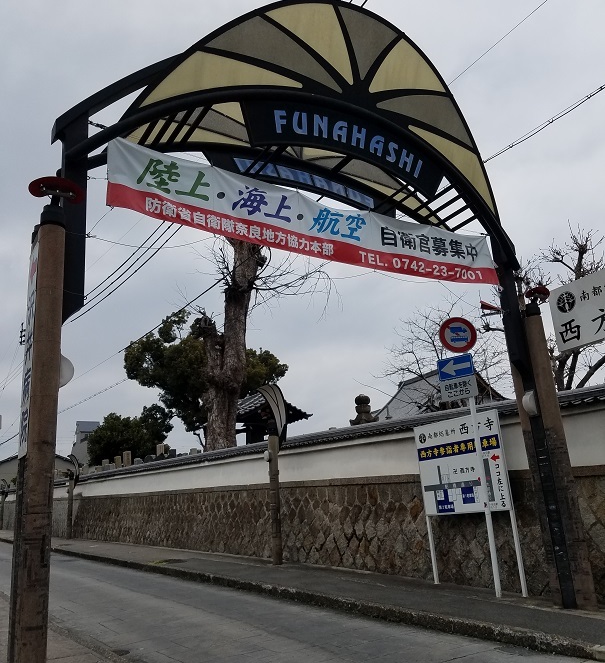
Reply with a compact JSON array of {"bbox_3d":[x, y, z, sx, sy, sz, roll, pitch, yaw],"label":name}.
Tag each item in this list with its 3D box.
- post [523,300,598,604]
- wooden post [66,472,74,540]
[{"bbox_3d":[3.358,1.504,7.977,0.260,3.932,0.260,5,-18,-30],"label":"post"},{"bbox_3d":[-11.256,8.436,29.417,0.225,3.110,0.225,5,-18,-30],"label":"wooden post"}]

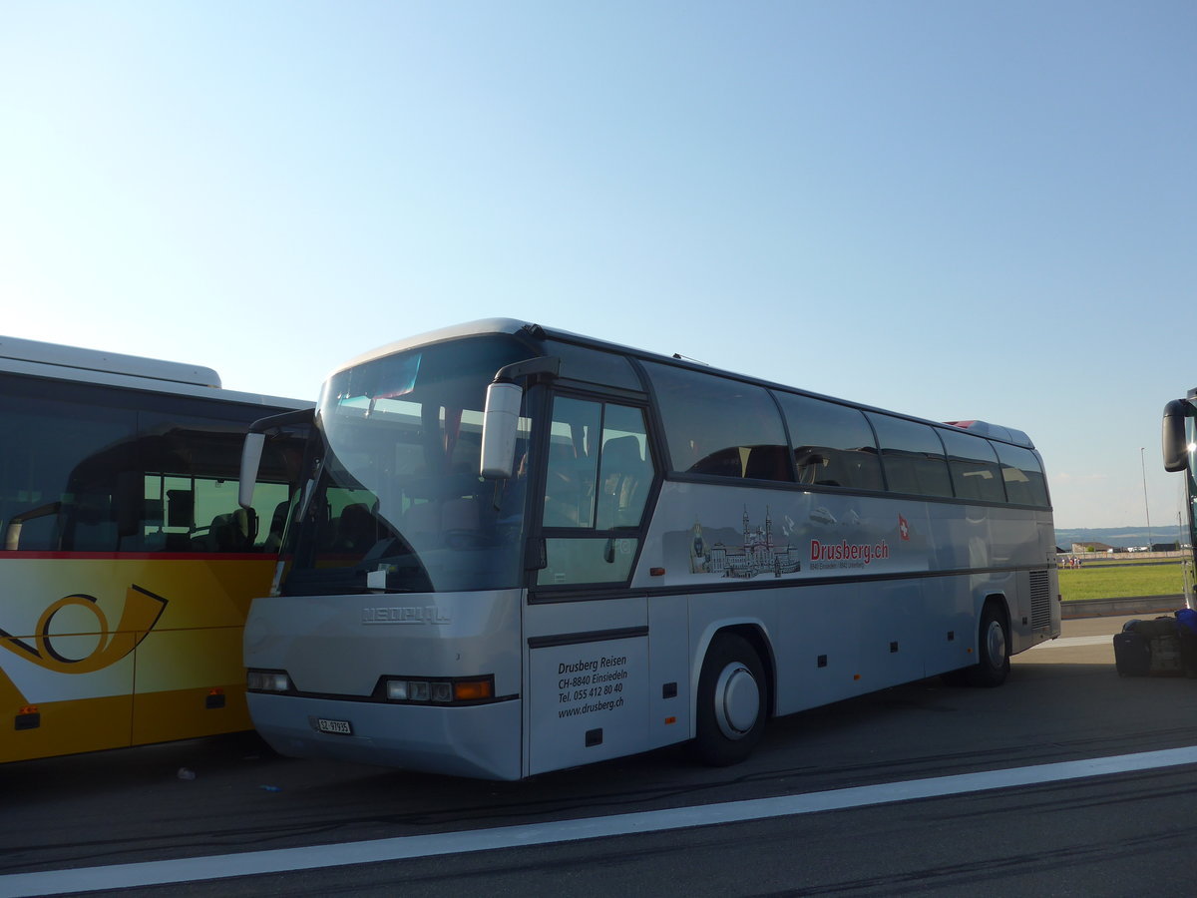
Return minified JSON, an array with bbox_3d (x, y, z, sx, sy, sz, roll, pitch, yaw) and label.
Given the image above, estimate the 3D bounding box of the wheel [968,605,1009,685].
[{"bbox_3d":[5.007,2.542,12.984,0.320,1.030,1.030,-8,-9,40],"label":"wheel"}]

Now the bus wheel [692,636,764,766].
[{"bbox_3d":[1.038,2.073,8.280,0.300,1.030,1.030,-8,-9,40],"label":"bus wheel"}]

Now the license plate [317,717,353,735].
[{"bbox_3d":[-1.740,1.831,6.627,0.320,0.095,0.020,-8,5,40],"label":"license plate"}]

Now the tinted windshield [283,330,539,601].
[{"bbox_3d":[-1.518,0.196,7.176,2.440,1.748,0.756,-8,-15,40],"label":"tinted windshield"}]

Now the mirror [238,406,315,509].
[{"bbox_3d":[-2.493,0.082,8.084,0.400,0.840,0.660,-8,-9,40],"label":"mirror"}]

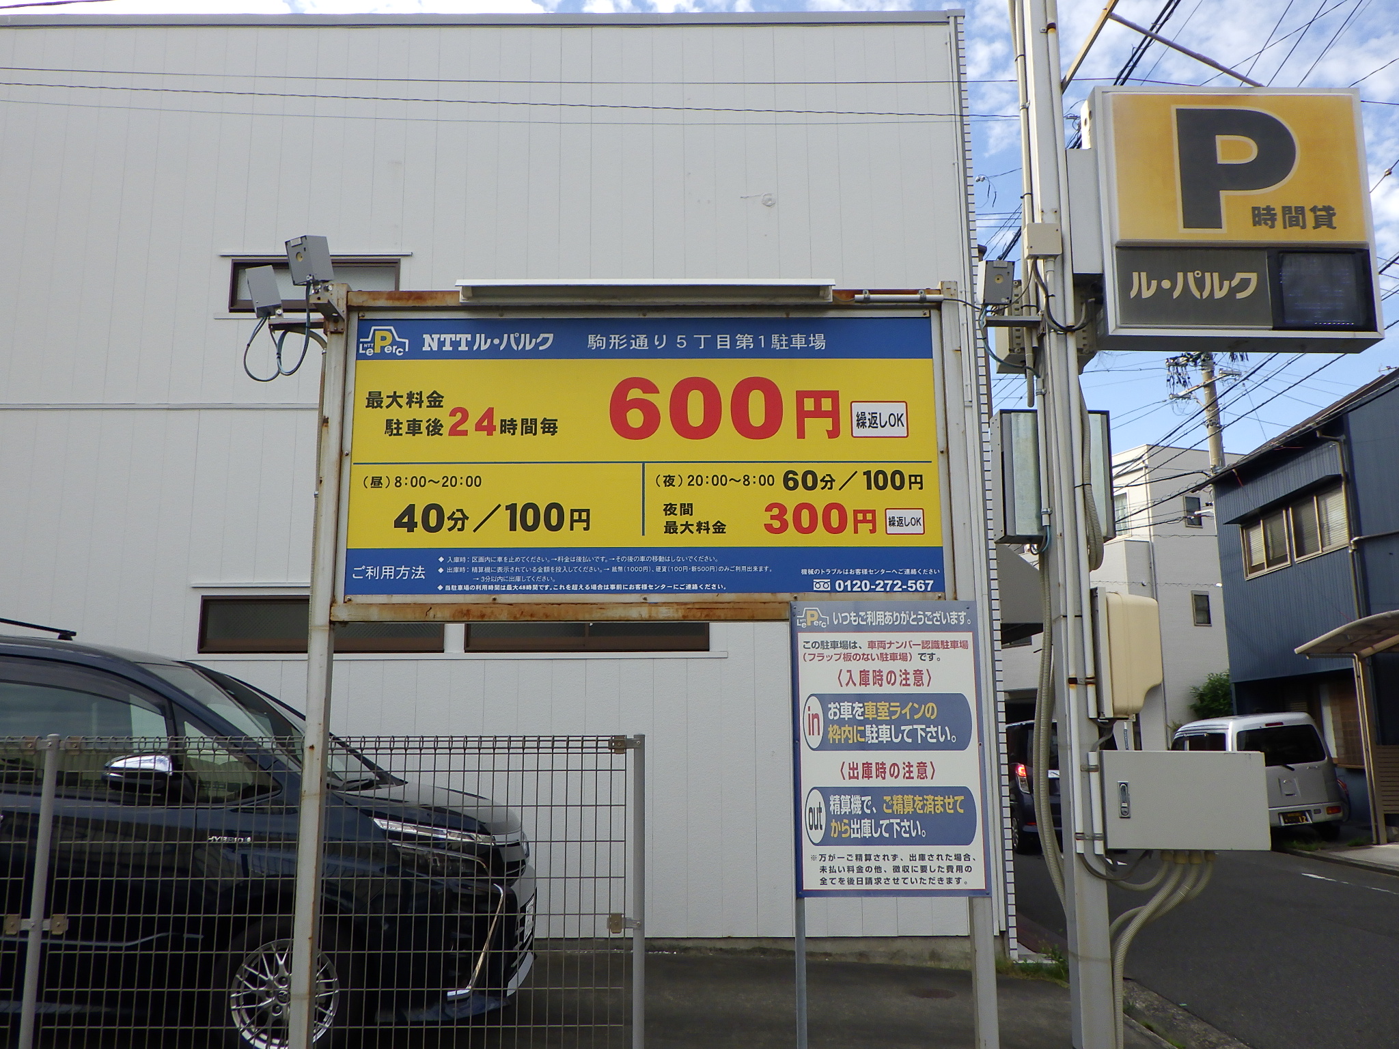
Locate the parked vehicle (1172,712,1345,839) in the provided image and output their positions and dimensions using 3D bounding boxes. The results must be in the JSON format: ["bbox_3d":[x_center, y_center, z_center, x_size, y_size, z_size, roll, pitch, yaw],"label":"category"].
[{"bbox_3d":[8.473,3.937,17.715,1.475,1.875,3.395,-6,-11,4],"label":"parked vehicle"}]

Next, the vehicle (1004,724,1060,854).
[{"bbox_3d":[4.946,3.757,16.480,1.475,1.750,3.395,-1,-11,2],"label":"vehicle"}]

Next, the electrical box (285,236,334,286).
[{"bbox_3d":[-1.251,-0.846,3.640,0.100,0.147,0.082,-6,6,32],"label":"electrical box"}]

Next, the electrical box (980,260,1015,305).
[{"bbox_3d":[1.040,-0.847,3.977,0.100,0.147,0.082,0,10,-4],"label":"electrical box"}]

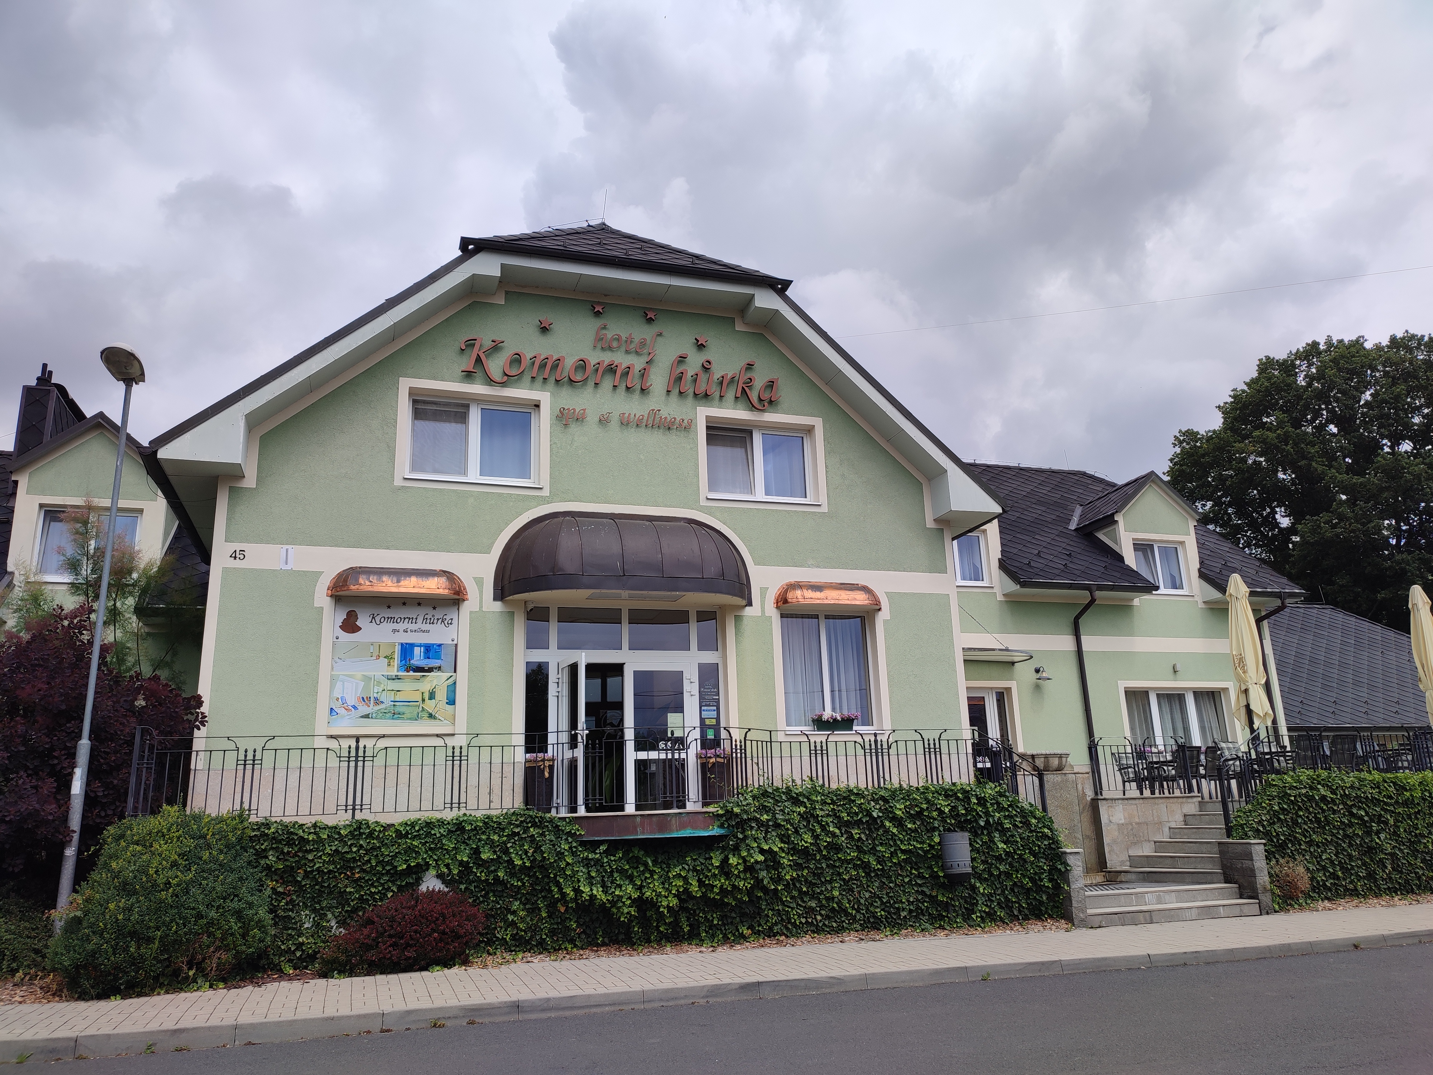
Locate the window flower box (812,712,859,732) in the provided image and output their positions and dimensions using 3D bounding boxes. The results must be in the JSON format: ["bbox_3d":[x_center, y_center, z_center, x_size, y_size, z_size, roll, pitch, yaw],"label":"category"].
[{"bbox_3d":[1.800,2.779,15.607,0.775,0.305,0.220,3,-16,-18],"label":"window flower box"}]

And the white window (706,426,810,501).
[{"bbox_3d":[0.699,-1.097,15.494,1.770,1.230,0.150,3,-14,-19],"label":"white window"}]

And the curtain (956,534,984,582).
[{"bbox_3d":[5.326,0.389,21.727,0.820,1.120,0.100,3,-14,-19],"label":"curtain"}]

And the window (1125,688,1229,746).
[{"bbox_3d":[10.074,3.976,22.412,2.840,1.410,0.150,3,-14,-19],"label":"window"}]

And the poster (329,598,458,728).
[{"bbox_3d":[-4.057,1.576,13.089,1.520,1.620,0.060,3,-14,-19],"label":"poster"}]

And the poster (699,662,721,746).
[{"bbox_3d":[-0.100,2.461,15.237,0.324,1.236,0.025,3,-16,-18],"label":"poster"}]

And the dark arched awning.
[{"bbox_3d":[-1.096,0.215,14.037,3.660,1.250,0.820,3,-14,-19],"label":"dark arched awning"}]

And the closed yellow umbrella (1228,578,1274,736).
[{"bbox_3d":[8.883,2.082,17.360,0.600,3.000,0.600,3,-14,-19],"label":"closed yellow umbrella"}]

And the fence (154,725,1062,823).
[{"bbox_3d":[-0.751,2.904,12.368,10.900,1.220,0.800,3,-14,-19],"label":"fence"}]

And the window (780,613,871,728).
[{"bbox_3d":[1.690,2.060,16.021,1.600,1.820,0.100,3,-16,-18],"label":"window"}]

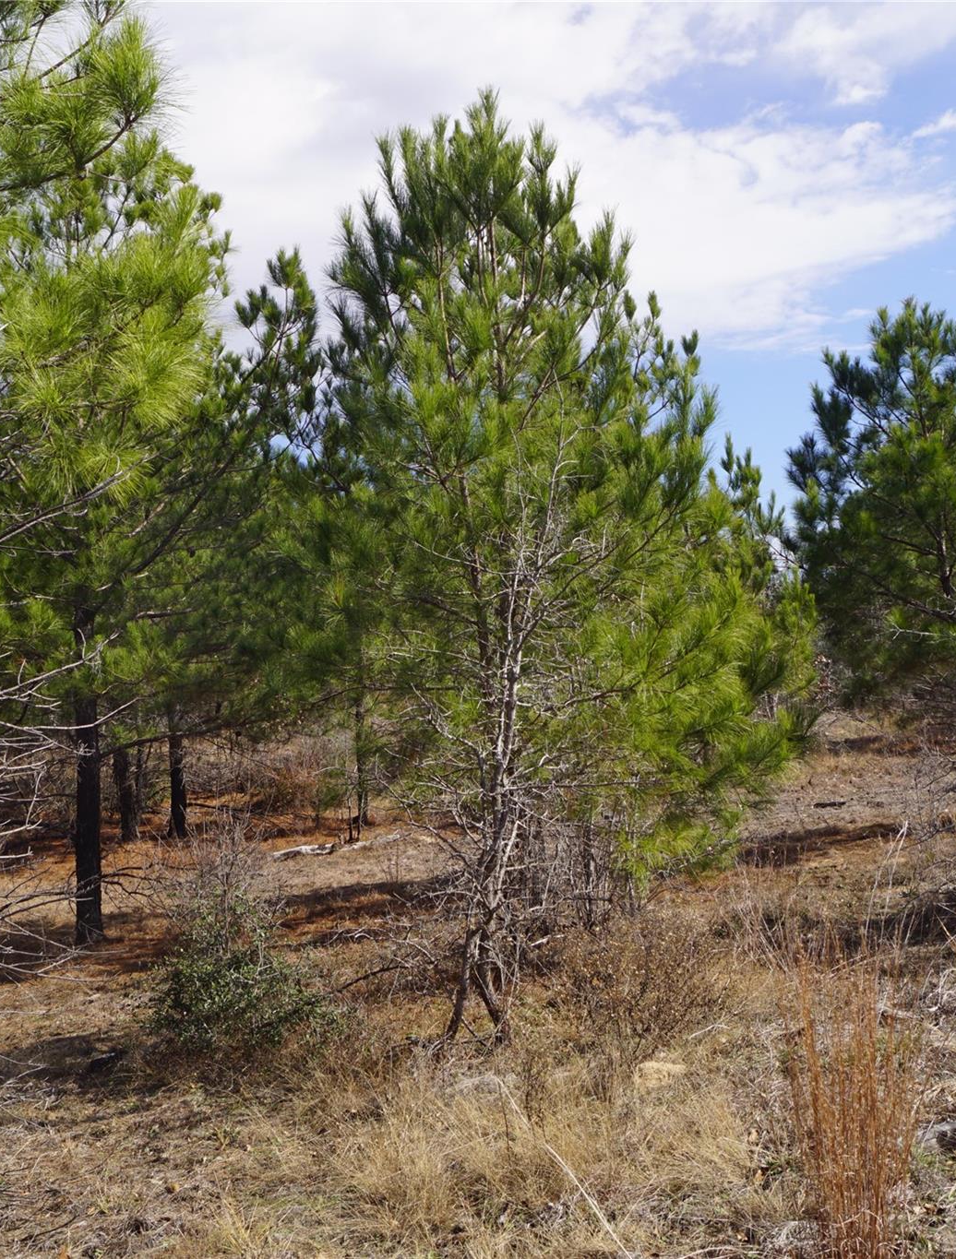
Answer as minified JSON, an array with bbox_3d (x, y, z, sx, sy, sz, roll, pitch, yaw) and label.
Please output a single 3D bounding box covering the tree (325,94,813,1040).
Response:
[{"bbox_3d":[0.438,-0.303,7.600,2.249,4.283,2.200,0,-1,0],"label":"tree"}]

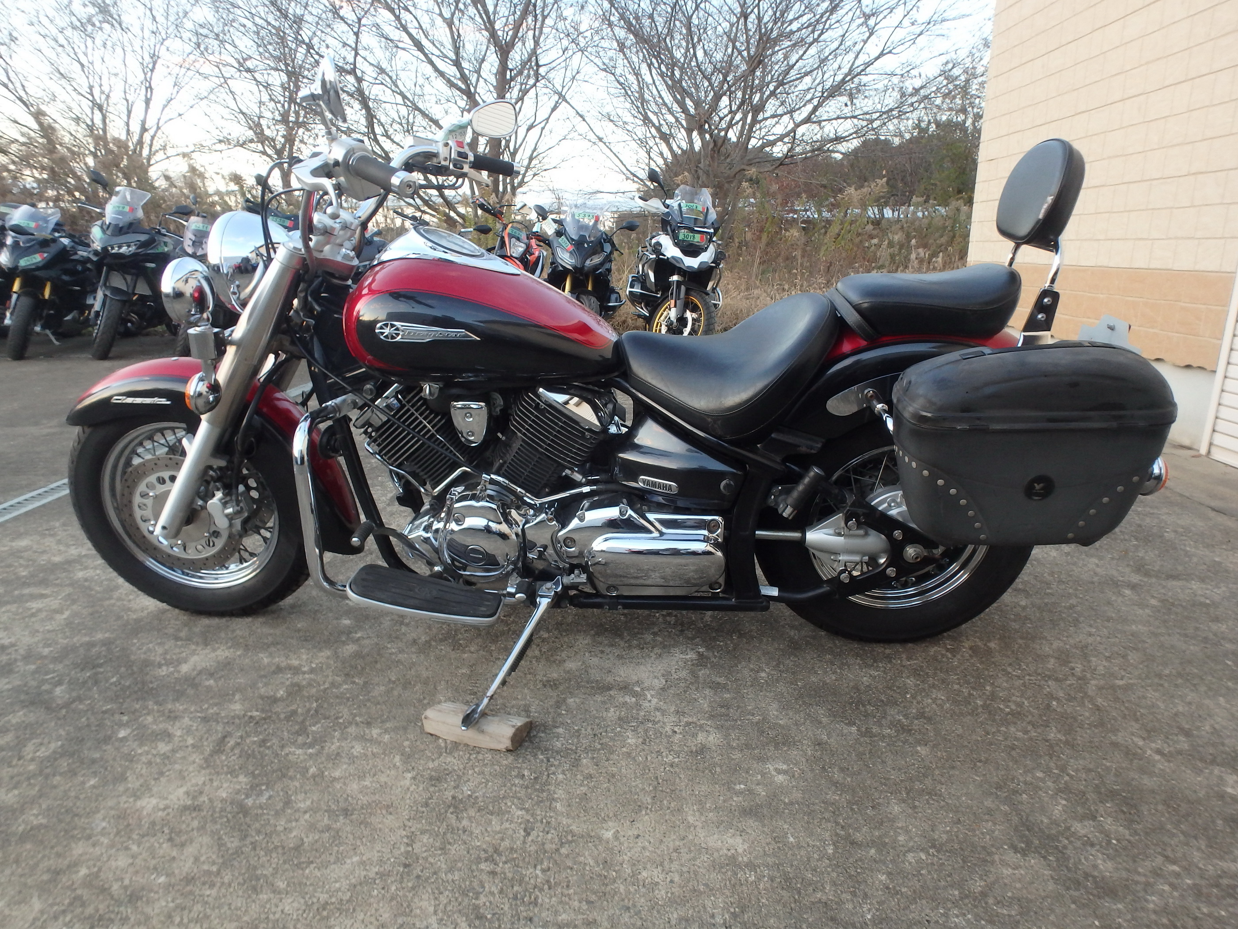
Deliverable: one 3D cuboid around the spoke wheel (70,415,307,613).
[{"bbox_3d":[-1.040,0.099,1.853,0.635,0.635,0.140,0,20,4],"label":"spoke wheel"}]

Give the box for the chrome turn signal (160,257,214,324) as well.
[{"bbox_3d":[-0.815,-0.332,1.431,0.105,0.125,0.125,1,23,3],"label":"chrome turn signal"}]

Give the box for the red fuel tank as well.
[{"bbox_3d":[-0.270,-0.348,1.588,0.550,0.285,0.310,1,23,3],"label":"red fuel tank"}]

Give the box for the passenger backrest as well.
[{"bbox_3d":[0.808,-0.518,1.444,0.055,0.190,0.225,12,23,-1],"label":"passenger backrest"}]

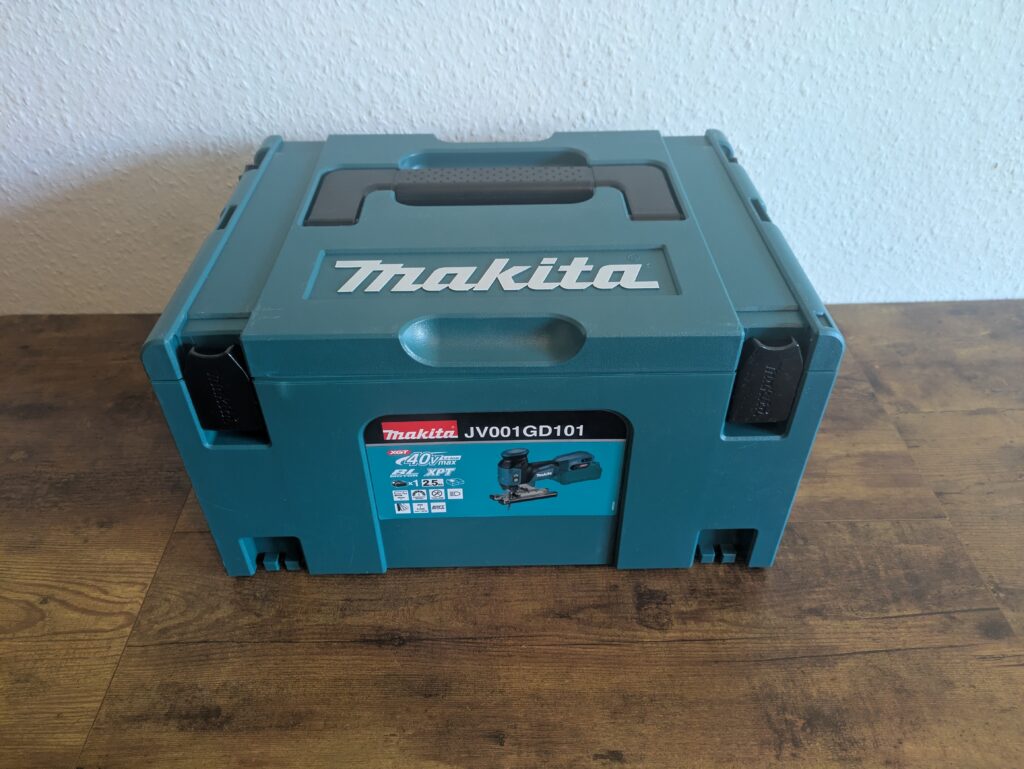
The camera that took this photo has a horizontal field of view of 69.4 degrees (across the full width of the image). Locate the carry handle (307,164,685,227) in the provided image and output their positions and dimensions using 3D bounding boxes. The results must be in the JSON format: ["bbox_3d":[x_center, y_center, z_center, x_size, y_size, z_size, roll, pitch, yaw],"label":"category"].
[{"bbox_3d":[-0.012,-0.133,0.549,0.262,0.021,0.093,-1,40,-1],"label":"carry handle"}]

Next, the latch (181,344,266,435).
[{"bbox_3d":[-0.171,0.000,0.440,0.037,0.063,0.015,-1,40,-1],"label":"latch"}]

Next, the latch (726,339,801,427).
[{"bbox_3d":[0.150,-0.005,0.442,0.037,0.063,0.015,-1,40,-1],"label":"latch"}]

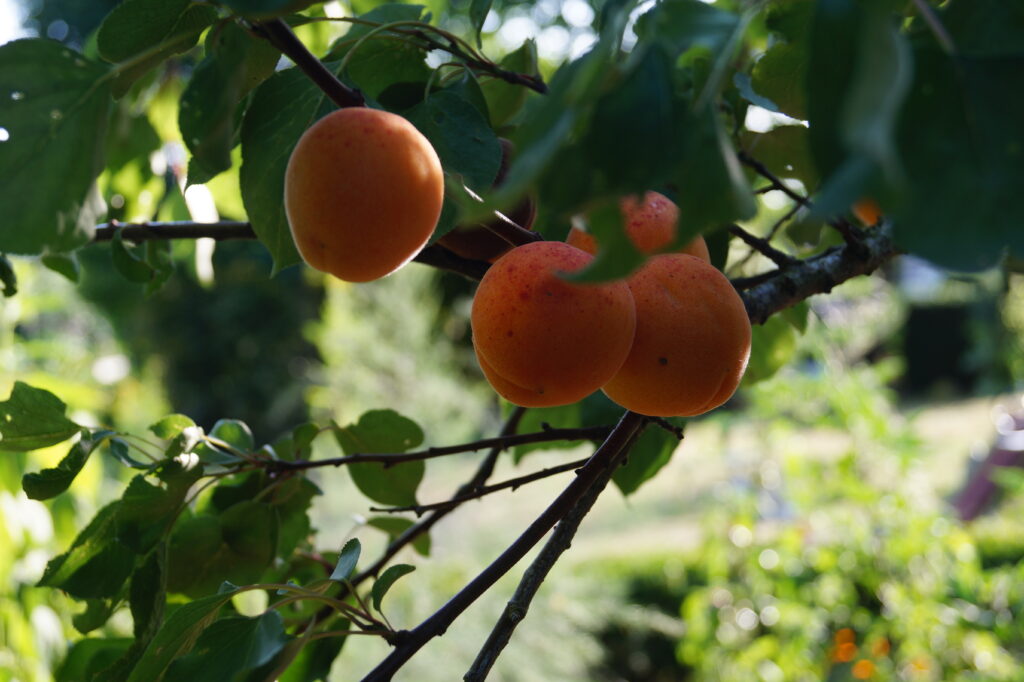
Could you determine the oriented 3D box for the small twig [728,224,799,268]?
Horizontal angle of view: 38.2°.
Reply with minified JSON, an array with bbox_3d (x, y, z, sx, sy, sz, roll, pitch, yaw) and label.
[{"bbox_3d":[0.083,-0.031,0.490,0.028,0.005,0.005,32,0,0],"label":"small twig"}]

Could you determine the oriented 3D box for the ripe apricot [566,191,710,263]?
[{"bbox_3d":[0.040,-0.025,0.472,0.047,0.047,0.046,0,3,0],"label":"ripe apricot"}]

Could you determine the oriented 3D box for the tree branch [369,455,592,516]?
[{"bbox_3d":[-0.010,0.046,0.475,0.074,0.005,0.005,-13,0,0],"label":"tree branch"}]

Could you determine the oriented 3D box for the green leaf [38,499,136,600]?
[{"bbox_3d":[-0.135,0.069,0.480,0.043,0.022,0.014,-41,0,0],"label":"green leaf"}]

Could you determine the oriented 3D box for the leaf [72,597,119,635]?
[{"bbox_3d":[-0.141,0.092,0.500,0.016,0.015,0.008,0,3,0],"label":"leaf"}]

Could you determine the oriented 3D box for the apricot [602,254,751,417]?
[{"bbox_3d":[0.049,-0.002,0.447,0.048,0.049,0.048,0,3,0],"label":"apricot"}]

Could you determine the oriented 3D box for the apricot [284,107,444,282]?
[{"bbox_3d":[-0.043,-0.043,0.430,0.047,0.051,0.047,0,3,0],"label":"apricot"}]

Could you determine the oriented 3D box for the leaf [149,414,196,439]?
[{"bbox_3d":[-0.122,0.031,0.530,0.018,0.009,0.012,0,3,0],"label":"leaf"}]

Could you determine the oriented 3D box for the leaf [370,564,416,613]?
[{"bbox_3d":[-0.037,0.077,0.460,0.013,0.015,0.008,0,3,0],"label":"leaf"}]

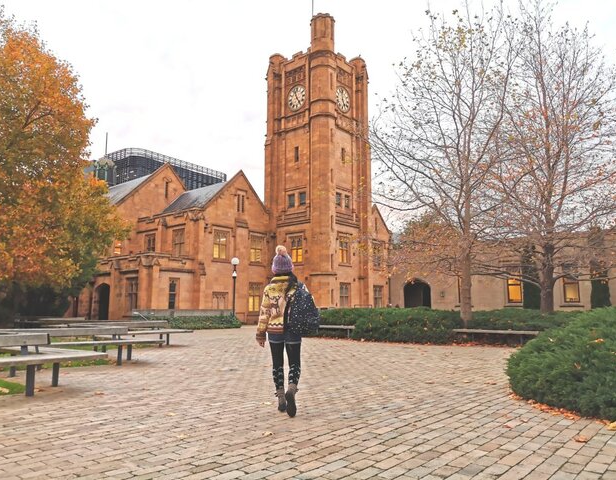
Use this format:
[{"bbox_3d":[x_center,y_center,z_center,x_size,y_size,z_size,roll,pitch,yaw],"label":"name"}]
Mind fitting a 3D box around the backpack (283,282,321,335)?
[{"bbox_3d":[-0.051,0.708,5.212,0.220,0.500,0.310,-7,-11,43],"label":"backpack"}]

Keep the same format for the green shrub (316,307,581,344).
[{"bbox_3d":[4.995,3.017,17.856,9.000,1.080,2.900,-3,-9,23],"label":"green shrub"}]

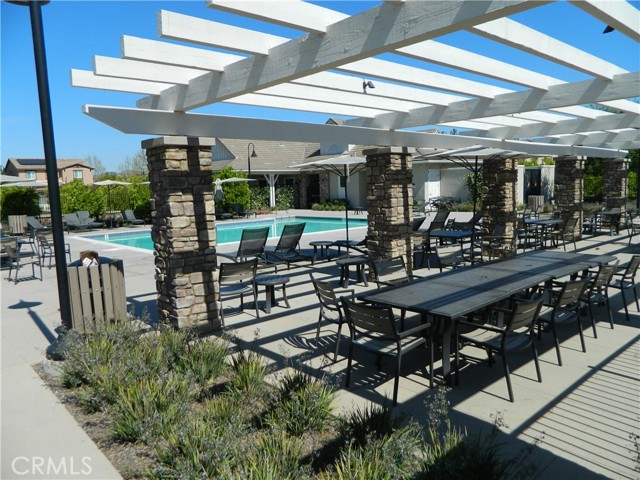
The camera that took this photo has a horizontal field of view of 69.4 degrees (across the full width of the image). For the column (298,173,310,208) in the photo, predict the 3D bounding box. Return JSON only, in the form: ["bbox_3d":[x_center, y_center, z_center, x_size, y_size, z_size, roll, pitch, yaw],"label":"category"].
[{"bbox_3d":[-1.136,-3.202,30.280,0.620,2.360,0.620,-7,10,-40],"label":"column"}]

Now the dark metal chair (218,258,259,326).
[{"bbox_3d":[-1.235,0.705,6.543,0.580,0.850,0.575,-7,8,-36],"label":"dark metal chair"}]

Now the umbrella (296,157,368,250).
[{"bbox_3d":[0.677,-0.825,11.507,2.850,2.680,2.850,-2,7,0],"label":"umbrella"}]

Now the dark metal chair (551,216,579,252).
[{"bbox_3d":[6.490,-0.187,12.376,0.580,0.880,0.600,-6,8,-33],"label":"dark metal chair"}]

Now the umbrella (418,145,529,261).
[{"bbox_3d":[3.221,-0.648,9.648,2.700,2.550,2.700,-7,10,-40],"label":"umbrella"}]

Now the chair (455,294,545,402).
[{"bbox_3d":[1.709,0.926,4.324,0.590,0.870,0.590,-8,9,-41],"label":"chair"}]

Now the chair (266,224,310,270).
[{"bbox_3d":[-0.962,0.067,10.773,0.680,0.980,1.900,-7,10,-40],"label":"chair"}]

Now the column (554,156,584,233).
[{"bbox_3d":[7.568,-1.257,14.035,0.693,2.491,0.693,-7,8,-40],"label":"column"}]

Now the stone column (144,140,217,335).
[{"bbox_3d":[-1.784,-0.053,6.107,0.693,2.491,0.693,-7,8,-40],"label":"stone column"}]

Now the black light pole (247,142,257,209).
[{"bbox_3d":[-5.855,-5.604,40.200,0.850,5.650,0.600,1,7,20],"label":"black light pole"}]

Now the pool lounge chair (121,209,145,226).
[{"bbox_3d":[-10.579,-1.204,26.064,0.680,0.940,1.700,-8,9,-44],"label":"pool lounge chair"}]

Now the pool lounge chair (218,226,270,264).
[{"bbox_3d":[-1.817,0.200,10.740,0.680,0.970,1.920,-7,9,-38],"label":"pool lounge chair"}]

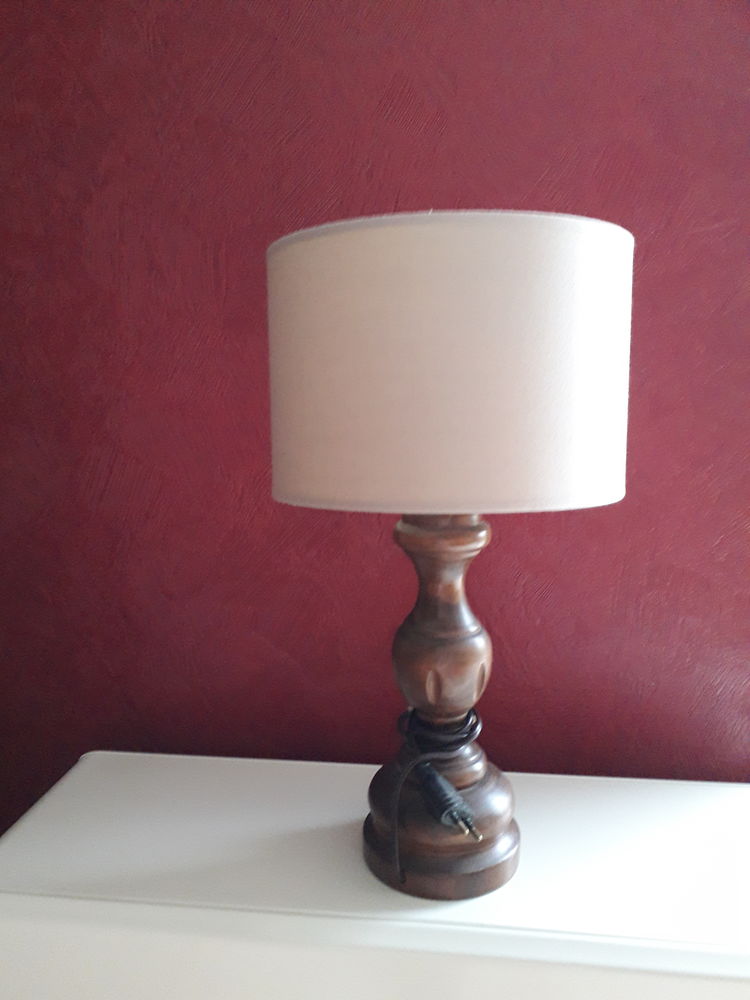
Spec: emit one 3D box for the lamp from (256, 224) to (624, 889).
[{"bbox_3d":[0.050,0.048,0.568,0.247,0.442,0.247,0,7,0],"label":"lamp"}]

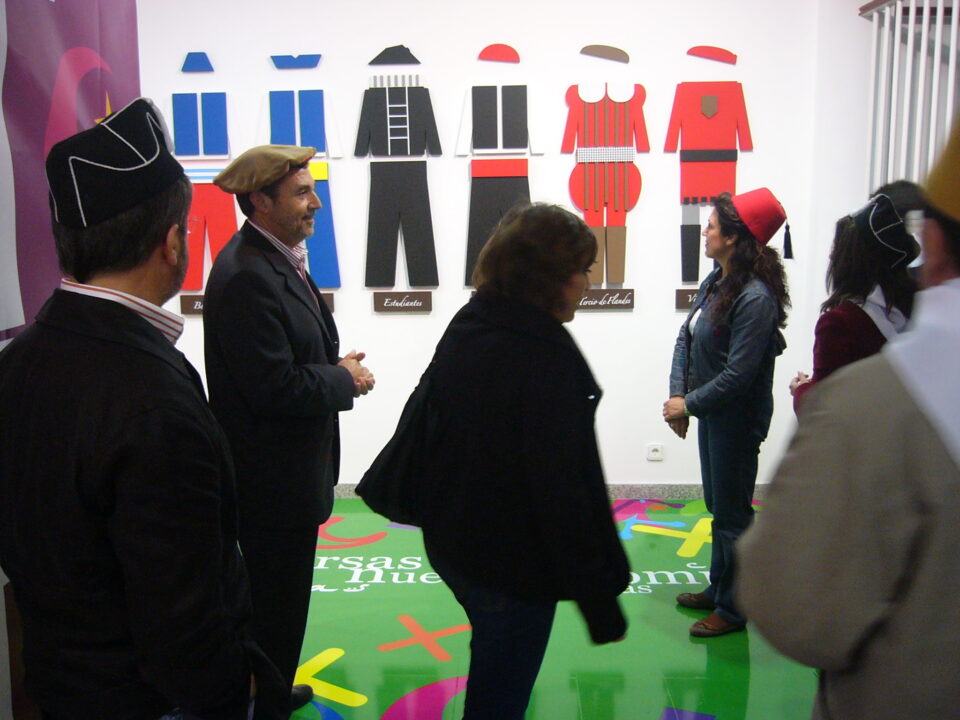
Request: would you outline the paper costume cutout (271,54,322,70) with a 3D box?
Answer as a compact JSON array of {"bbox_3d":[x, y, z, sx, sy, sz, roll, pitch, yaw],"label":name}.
[{"bbox_3d":[-0.920,-1.491,4.860,0.260,0.070,0.020,0,9,3],"label":"paper costume cutout"}]

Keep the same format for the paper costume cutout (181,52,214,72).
[{"bbox_3d":[-1.453,-1.533,5.002,0.172,0.099,0.020,0,9,3],"label":"paper costume cutout"}]

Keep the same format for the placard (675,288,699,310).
[{"bbox_3d":[1.180,-0.315,5.076,0.304,0.112,0.020,0,9,3],"label":"placard"}]

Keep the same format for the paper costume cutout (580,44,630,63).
[{"bbox_3d":[0.632,-1.543,4.902,0.249,0.088,0.020,0,9,3],"label":"paper costume cutout"}]

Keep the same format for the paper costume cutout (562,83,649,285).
[{"bbox_3d":[0.649,-0.900,5.001,0.456,1.055,0.030,0,9,3],"label":"paper costume cutout"}]

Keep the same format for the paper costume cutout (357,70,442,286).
[{"bbox_3d":[-0.425,-0.926,5.047,0.457,1.099,0.030,0,9,3],"label":"paper costume cutout"}]

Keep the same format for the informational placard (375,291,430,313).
[{"bbox_3d":[-0.401,-0.304,5.034,0.305,0.105,0.020,0,9,3],"label":"informational placard"}]

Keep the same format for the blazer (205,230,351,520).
[{"bbox_3d":[-0.600,0.050,2.940,0.440,0.950,0.530,1,9,8],"label":"blazer"}]

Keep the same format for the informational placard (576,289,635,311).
[{"bbox_3d":[0.645,-0.313,4.984,0.292,0.104,0.020,0,9,3],"label":"informational placard"}]

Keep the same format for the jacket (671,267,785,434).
[{"bbox_3d":[0.893,-0.030,3.540,0.350,0.610,0.470,-2,10,-10],"label":"jacket"}]

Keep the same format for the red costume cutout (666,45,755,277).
[{"bbox_3d":[1.172,-0.906,4.975,0.449,1.019,0.030,0,9,3],"label":"red costume cutout"}]

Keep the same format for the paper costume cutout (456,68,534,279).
[{"bbox_3d":[0.099,-0.896,4.912,0.434,1.039,0.020,0,9,3],"label":"paper costume cutout"}]

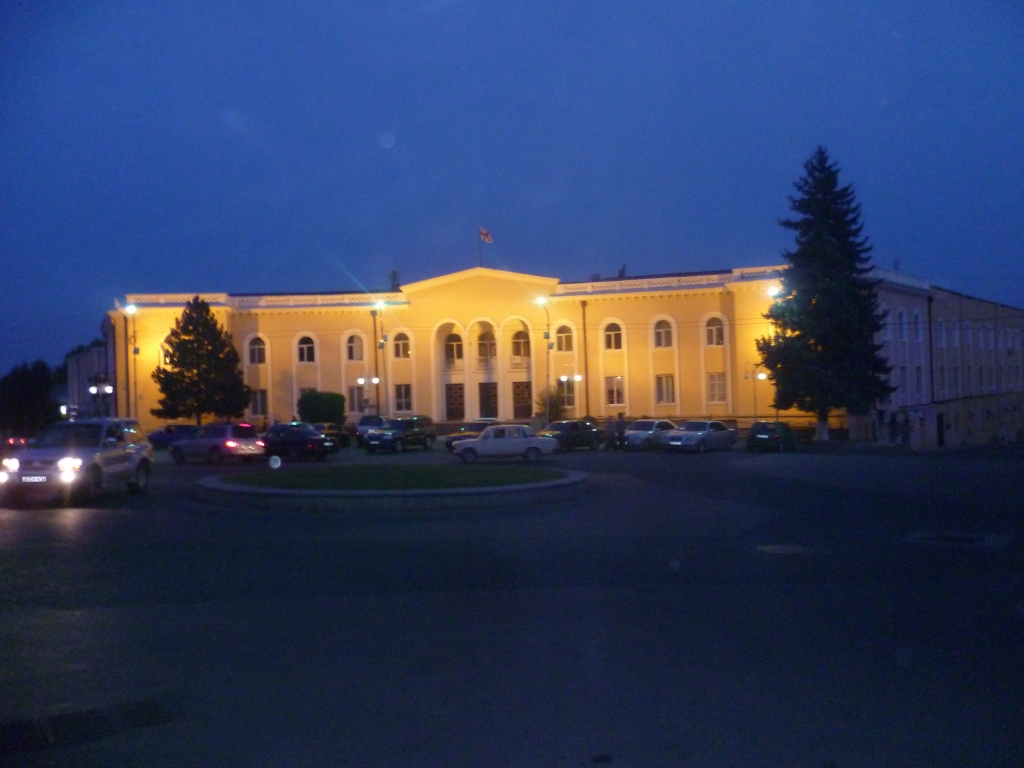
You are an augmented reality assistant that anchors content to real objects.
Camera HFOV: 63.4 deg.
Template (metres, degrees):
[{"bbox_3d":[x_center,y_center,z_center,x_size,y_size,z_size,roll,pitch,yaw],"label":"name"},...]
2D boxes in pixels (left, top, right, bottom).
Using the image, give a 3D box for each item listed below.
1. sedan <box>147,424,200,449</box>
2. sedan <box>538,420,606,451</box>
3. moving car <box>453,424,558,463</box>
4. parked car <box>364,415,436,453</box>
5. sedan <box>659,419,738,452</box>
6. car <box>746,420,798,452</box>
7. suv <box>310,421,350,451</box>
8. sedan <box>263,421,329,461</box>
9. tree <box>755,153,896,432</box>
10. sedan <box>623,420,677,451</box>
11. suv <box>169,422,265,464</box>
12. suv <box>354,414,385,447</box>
[{"bbox_3d":[-18.319,2.894,47.014,4.300,1.410,1.700,-1,-1,-7],"label":"sedan"},{"bbox_3d":[3.095,2.547,42.314,1.710,1.420,4.450,-2,-1,33],"label":"sedan"},{"bbox_3d":[-0.255,2.282,32.514,4.120,1.420,1.610,-2,-1,-1],"label":"moving car"},{"bbox_3d":[-5.703,2.447,42.017,1.740,1.720,4.400,-2,-1,25],"label":"parked car"},{"bbox_3d":[9.049,2.473,40.014,1.780,1.430,4.750,-2,-1,34],"label":"sedan"},{"bbox_3d":[13.189,2.582,42.014,1.640,1.420,3.850,-2,-1,31],"label":"car"},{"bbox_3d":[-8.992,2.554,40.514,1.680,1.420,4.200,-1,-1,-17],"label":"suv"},{"bbox_3d":[-9.702,2.369,34.214,4.400,1.420,1.720,-2,-1,38],"label":"sedan"},{"bbox_3d":[18.487,-5.354,49.000,8.000,17.300,7.900,-2,-1,0],"label":"tree"},{"bbox_3d":[6.869,2.494,41.514,1.770,1.430,4.600,-2,-1,34],"label":"sedan"},{"bbox_3d":[-11.699,2.282,32.915,4.450,1.530,1.720,-3,-1,39],"label":"suv"},{"bbox_3d":[-8.268,2.780,48.618,1.730,1.760,4.300,-1,-1,-6],"label":"suv"}]

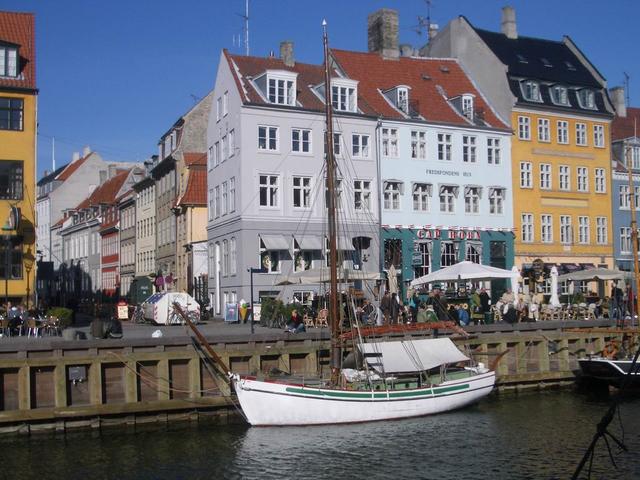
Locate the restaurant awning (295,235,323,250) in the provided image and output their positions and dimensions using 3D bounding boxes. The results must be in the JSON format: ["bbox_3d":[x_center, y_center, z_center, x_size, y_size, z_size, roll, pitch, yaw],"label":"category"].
[{"bbox_3d":[-0.722,0.160,57.231,1.620,0.950,0.920,1,-4,-31],"label":"restaurant awning"}]

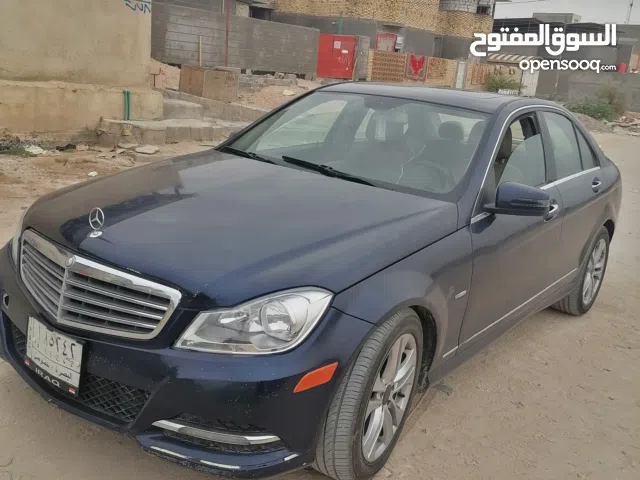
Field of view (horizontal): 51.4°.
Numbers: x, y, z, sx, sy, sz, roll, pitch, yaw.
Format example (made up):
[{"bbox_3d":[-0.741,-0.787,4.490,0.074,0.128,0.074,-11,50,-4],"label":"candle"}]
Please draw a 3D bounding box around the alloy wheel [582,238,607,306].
[{"bbox_3d":[1.835,0.198,4.650,0.170,0.468,0.468,15,16,34],"label":"alloy wheel"}]

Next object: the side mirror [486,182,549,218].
[{"bbox_3d":[0.900,-0.181,3.018,0.255,0.150,0.150,12,15,21],"label":"side mirror"}]

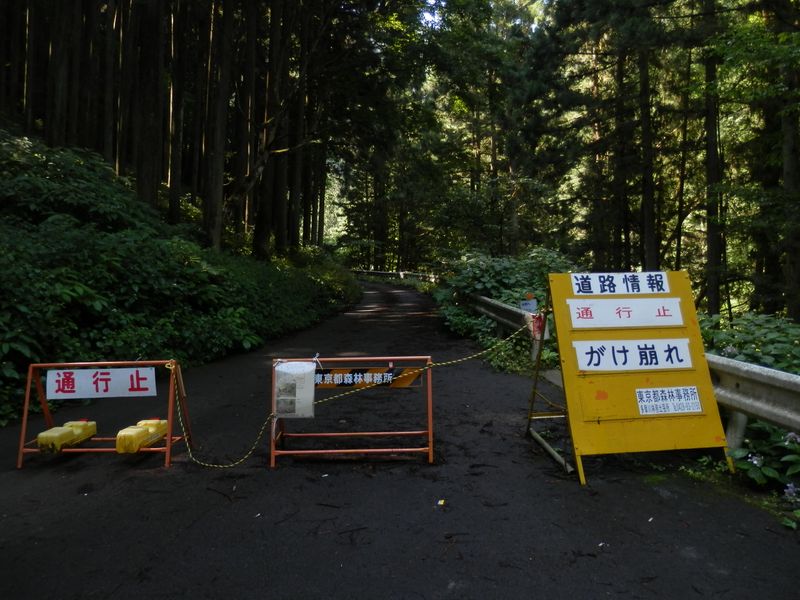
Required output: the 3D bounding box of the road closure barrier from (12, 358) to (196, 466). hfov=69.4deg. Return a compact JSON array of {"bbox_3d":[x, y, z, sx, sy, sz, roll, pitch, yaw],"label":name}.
[{"bbox_3d":[-2.323,0.858,4.589,1.210,0.800,0.480,-1,1,3],"label":"road closure barrier"}]

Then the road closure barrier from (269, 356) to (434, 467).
[{"bbox_3d":[-0.356,0.807,4.443,1.210,0.800,0.470,-1,1,2],"label":"road closure barrier"}]

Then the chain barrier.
[{"bbox_3d":[-0.344,0.687,4.350,2.800,1.080,0.300,-1,1,1],"label":"chain barrier"}]

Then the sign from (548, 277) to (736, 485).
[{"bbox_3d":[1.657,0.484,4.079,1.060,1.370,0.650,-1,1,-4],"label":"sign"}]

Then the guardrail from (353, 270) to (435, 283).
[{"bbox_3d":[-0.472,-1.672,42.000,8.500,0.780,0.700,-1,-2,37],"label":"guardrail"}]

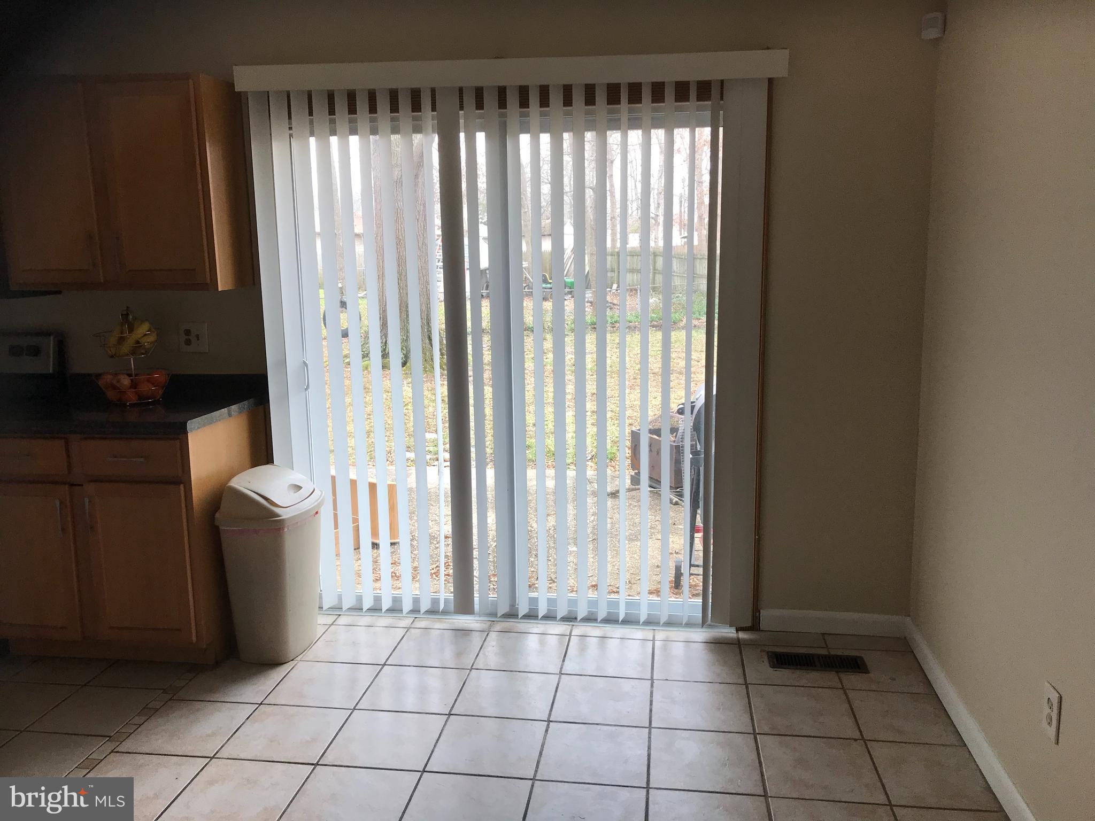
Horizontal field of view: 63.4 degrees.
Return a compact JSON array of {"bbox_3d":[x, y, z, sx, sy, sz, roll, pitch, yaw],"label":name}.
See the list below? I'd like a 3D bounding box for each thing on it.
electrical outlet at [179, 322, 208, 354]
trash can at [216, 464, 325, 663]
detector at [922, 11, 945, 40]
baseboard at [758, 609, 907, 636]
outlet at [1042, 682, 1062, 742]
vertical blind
[{"bbox_3d":[-1.463,-0.302,3.666,0.121,0.120,0.009,1,10,8],"label":"electrical outlet"},{"bbox_3d":[-1.046,0.576,3.407,0.310,0.695,0.375,1,10,8],"label":"trash can"},{"bbox_3d":[1.334,-1.329,3.062,0.045,0.083,0.068,-8,12,-37],"label":"detector"},{"bbox_3d":[1.130,0.843,3.510,0.564,0.086,0.015,1,10,8],"label":"baseboard"},{"bbox_3d":[1.237,0.743,2.177,0.009,0.123,0.079,1,10,8],"label":"outlet"},{"bbox_3d":[-0.151,-0.224,3.424,2.000,2.120,0.120,1,10,8],"label":"vertical blind"}]

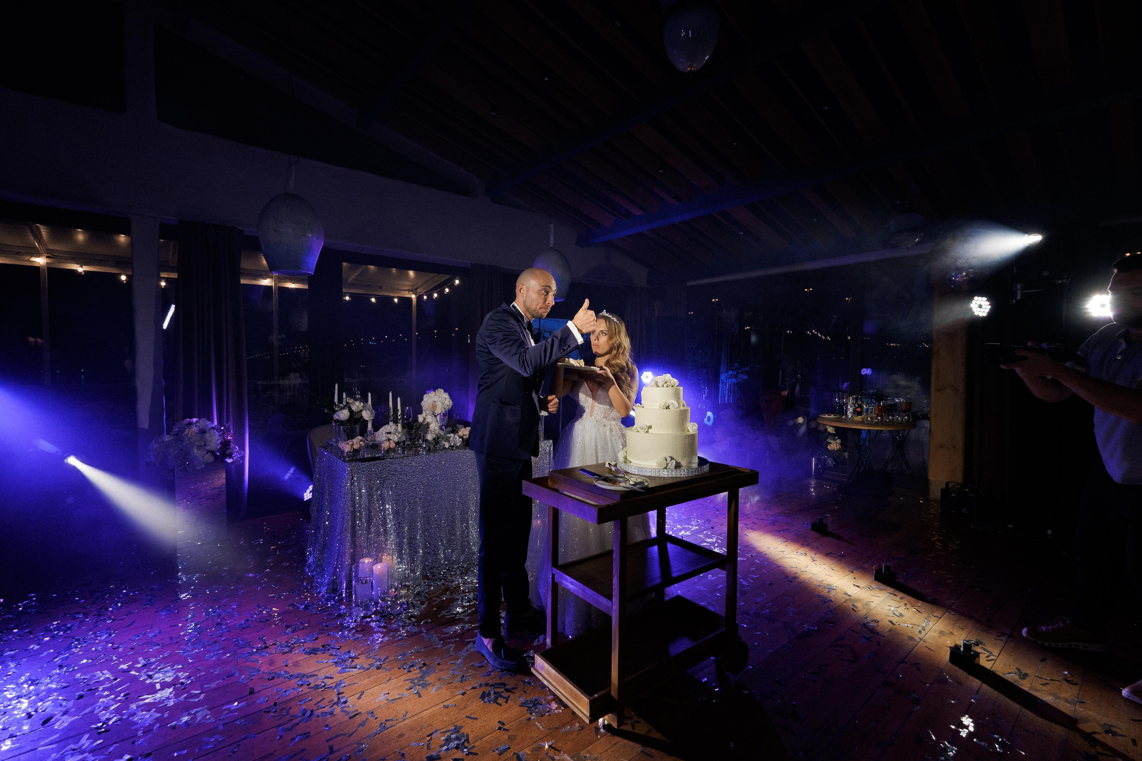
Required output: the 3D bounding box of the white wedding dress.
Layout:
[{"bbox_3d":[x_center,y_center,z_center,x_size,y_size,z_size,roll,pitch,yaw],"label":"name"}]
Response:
[{"bbox_3d":[0.103,0.608,2.581,0.700,1.270,0.700,1,1,22],"label":"white wedding dress"}]

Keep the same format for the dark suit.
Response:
[{"bbox_3d":[-0.195,0.426,2.208,0.500,1.550,0.510,1,1,14],"label":"dark suit"}]

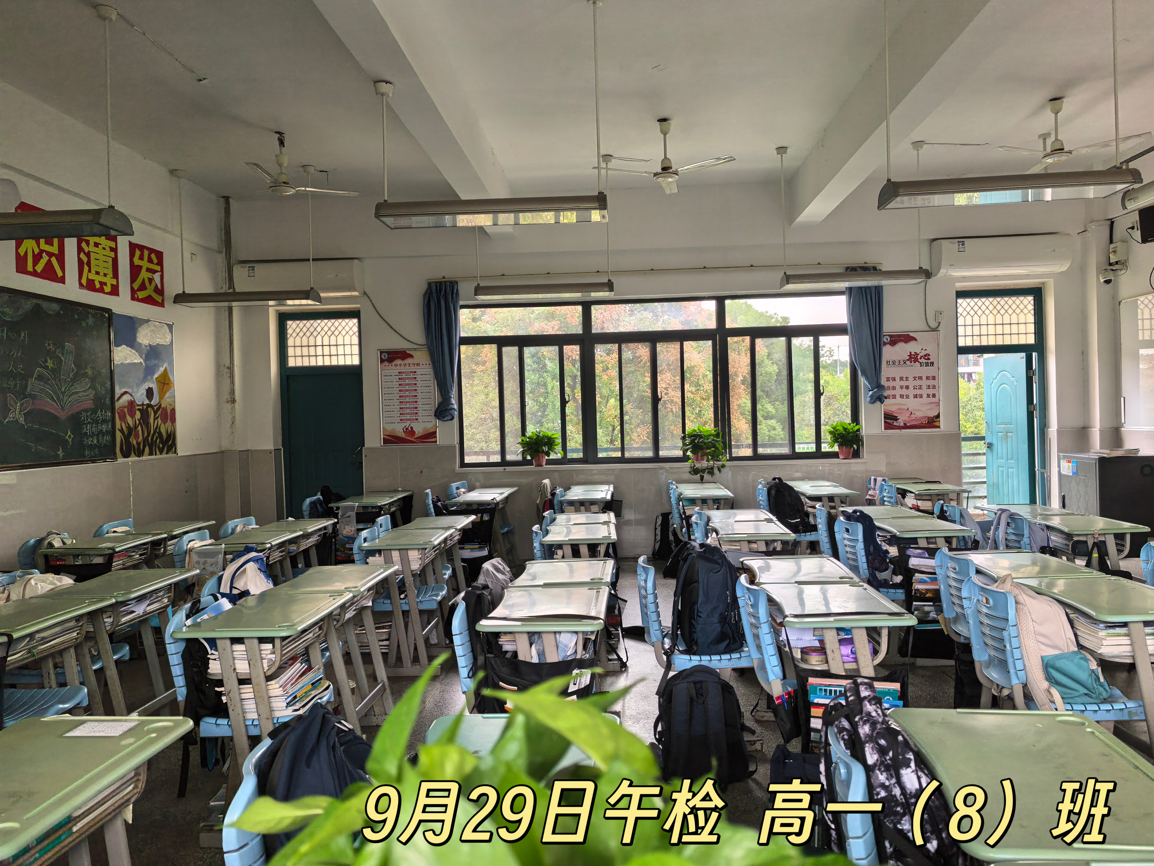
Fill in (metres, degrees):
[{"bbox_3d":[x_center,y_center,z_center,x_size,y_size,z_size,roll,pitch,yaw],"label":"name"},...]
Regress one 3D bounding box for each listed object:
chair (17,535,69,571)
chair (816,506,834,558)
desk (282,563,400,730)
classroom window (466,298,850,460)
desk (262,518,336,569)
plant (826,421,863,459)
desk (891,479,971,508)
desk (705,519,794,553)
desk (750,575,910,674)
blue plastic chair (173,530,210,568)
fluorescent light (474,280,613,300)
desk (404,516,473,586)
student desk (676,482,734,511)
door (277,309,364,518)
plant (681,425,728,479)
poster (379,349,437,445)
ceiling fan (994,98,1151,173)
[{"bbox_3d":[-3.046,1.025,4.871,0.460,0.810,0.410,-2,1,4],"label":"chair"},{"bbox_3d":[1.833,0.880,5.224,0.460,0.810,0.410,-2,1,4],"label":"chair"},{"bbox_3d":[-1.082,1.024,3.574,0.440,0.745,0.600,-2,1,4],"label":"desk"},{"bbox_3d":[0.791,-0.547,8.148,4.070,1.661,0.120,-2,1,3],"label":"classroom window"},{"bbox_3d":[-1.907,1.006,5.341,0.430,0.765,0.600,-2,1,3],"label":"desk"},{"bbox_3d":[2.686,0.068,8.031,0.370,0.380,0.360,-2,1,3],"label":"plant"},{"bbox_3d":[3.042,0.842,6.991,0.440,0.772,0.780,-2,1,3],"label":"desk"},{"bbox_3d":[1.048,0.944,4.781,0.440,0.745,0.600,-2,1,4],"label":"desk"},{"bbox_3d":[0.937,0.990,2.947,0.430,0.746,0.600,-2,1,3],"label":"desk"},{"bbox_3d":[-2.107,1.008,4.842,0.460,0.790,0.400,-2,1,3],"label":"blue plastic chair"},{"bbox_3d":[-0.285,-1.298,7.293,1.250,0.130,0.270,-2,1,3],"label":"fluorescent light"},{"bbox_3d":[-0.941,0.983,5.394,0.425,0.757,0.600,-2,1,4],"label":"desk"},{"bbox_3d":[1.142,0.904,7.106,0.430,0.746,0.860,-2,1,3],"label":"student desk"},{"bbox_3d":[-2.658,0.047,8.459,0.920,2.635,0.090,-2,1,4],"label":"door"},{"bbox_3d":[1.270,0.185,8.024,0.470,0.540,0.420,-2,1,3],"label":"plant"},{"bbox_3d":[-1.784,-0.377,8.488,0.610,1.020,0.025,-2,1,3],"label":"poster"},{"bbox_3d":[3.671,-2.333,6.210,1.110,0.510,1.090,-2,1,3],"label":"ceiling fan"}]

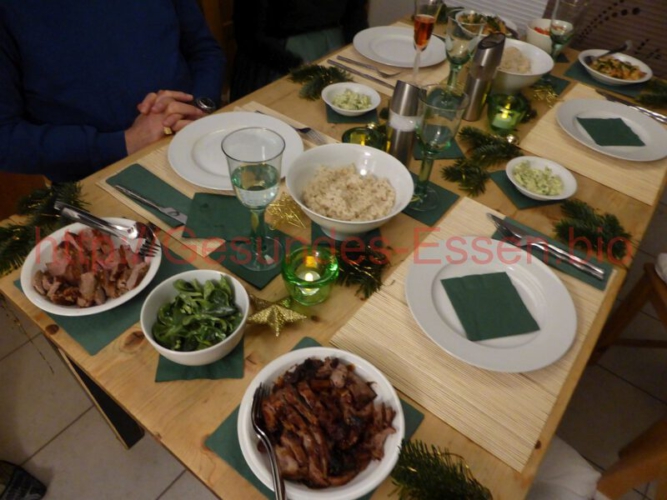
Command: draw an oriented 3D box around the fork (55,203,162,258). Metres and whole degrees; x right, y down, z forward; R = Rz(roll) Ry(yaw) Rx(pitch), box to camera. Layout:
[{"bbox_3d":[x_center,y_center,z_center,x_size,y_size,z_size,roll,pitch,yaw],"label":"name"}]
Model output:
[{"bbox_3d":[-0.369,-0.035,0.772,0.207,0.025,0.032,23,48,15],"label":"fork"}]

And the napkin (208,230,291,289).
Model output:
[{"bbox_3d":[-0.129,0.002,0.826,0.120,0.005,0.120,30,51,21],"label":"napkin"}]

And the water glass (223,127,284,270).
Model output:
[{"bbox_3d":[-0.117,-0.071,0.743,0.084,0.222,0.084,7,46,0],"label":"water glass"}]

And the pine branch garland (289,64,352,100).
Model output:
[{"bbox_3d":[-0.049,-0.447,1.260,0.147,0.040,0.186,32,52,24],"label":"pine branch garland"}]

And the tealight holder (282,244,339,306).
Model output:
[{"bbox_3d":[-0.037,0.045,0.754,0.087,0.064,0.087,7,46,0],"label":"tealight holder"}]

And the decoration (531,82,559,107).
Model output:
[{"bbox_3d":[0.563,-0.412,1.280,0.080,0.025,0.095,31,52,22],"label":"decoration"}]

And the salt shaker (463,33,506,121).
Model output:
[{"bbox_3d":[0.354,-0.406,1.141,0.052,0.197,0.052,30,52,23],"label":"salt shaker"}]

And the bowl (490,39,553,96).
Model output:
[{"bbox_3d":[0.452,-0.465,1.266,0.216,0.097,0.216,2,47,-3],"label":"bowl"}]

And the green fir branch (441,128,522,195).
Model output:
[{"bbox_3d":[0.306,-0.204,1.054,0.145,0.042,0.235,31,52,22],"label":"green fir branch"}]

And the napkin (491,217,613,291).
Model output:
[{"bbox_3d":[0.402,0.000,0.884,0.207,0.006,0.068,30,51,21],"label":"napkin"}]

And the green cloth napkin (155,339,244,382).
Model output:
[{"bbox_3d":[-0.192,0.138,0.717,0.120,0.004,0.120,-1,47,-6],"label":"green cloth napkin"}]

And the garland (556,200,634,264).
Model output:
[{"bbox_3d":[0.497,-0.040,0.910,0.147,0.042,0.135,30,51,21],"label":"garland"}]

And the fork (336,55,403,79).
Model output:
[{"bbox_3d":[0.103,-0.519,1.347,0.199,0.018,0.025,19,48,13],"label":"fork"}]

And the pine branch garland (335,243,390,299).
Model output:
[{"bbox_3d":[0.044,0.029,0.796,0.102,0.040,0.108,30,51,21],"label":"pine branch garland"}]

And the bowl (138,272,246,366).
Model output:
[{"bbox_3d":[-0.194,0.106,0.700,0.145,0.073,0.145,-1,47,-6],"label":"bowl"}]

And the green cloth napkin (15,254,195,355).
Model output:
[{"bbox_3d":[-0.354,0.041,0.763,0.200,0.005,0.200,30,51,21],"label":"green cloth napkin"}]

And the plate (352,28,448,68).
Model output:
[{"bbox_3d":[0.196,-0.600,1.432,0.276,0.021,0.276,2,47,-2],"label":"plate"}]

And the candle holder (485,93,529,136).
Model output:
[{"bbox_3d":[0.422,-0.323,1.160,0.086,0.062,0.086,2,47,-2],"label":"candle holder"}]

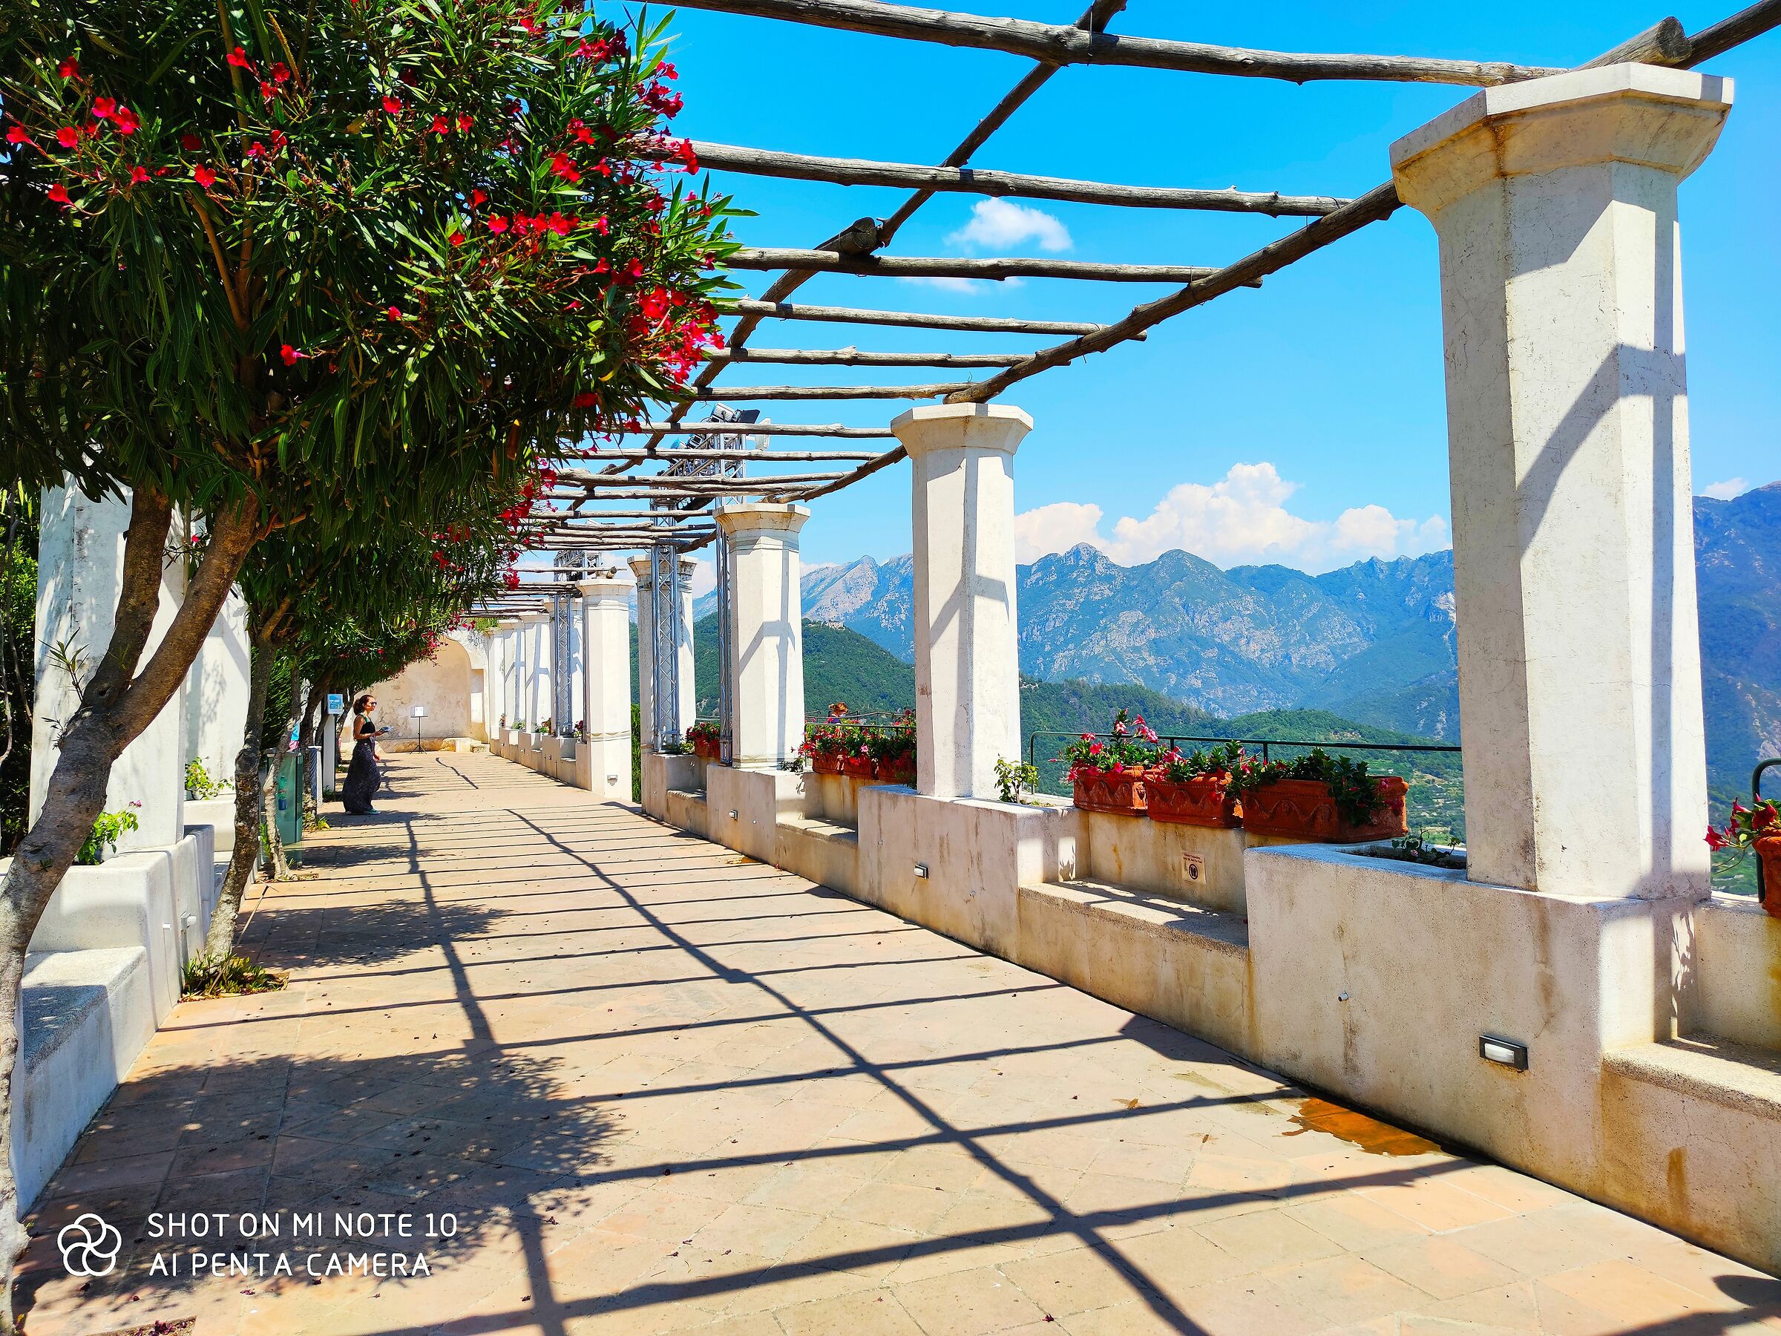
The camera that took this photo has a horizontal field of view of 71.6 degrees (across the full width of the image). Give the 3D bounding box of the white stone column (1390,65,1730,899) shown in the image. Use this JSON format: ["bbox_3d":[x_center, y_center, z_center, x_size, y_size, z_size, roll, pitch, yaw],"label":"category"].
[{"bbox_3d":[2.129,-0.522,3.942,0.914,2.373,0.914,-1,-2,-22],"label":"white stone column"}]

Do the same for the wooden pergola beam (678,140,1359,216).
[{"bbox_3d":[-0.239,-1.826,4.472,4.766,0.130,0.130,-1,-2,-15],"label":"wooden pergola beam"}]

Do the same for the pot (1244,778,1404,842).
[{"bbox_3d":[1.919,0.620,5.491,0.410,0.245,0.570,0,-2,-23],"label":"pot"}]

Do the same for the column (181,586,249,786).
[{"bbox_3d":[-5.834,-0.236,10.613,0.904,2.562,0.904,-1,-2,-22],"label":"column"}]

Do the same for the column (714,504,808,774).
[{"bbox_3d":[-1.247,-0.293,12.407,0.914,2.592,0.914,-1,-2,-22],"label":"column"}]

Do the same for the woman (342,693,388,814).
[{"bbox_3d":[-7.391,1.221,17.400,0.600,1.670,0.500,-1,-2,-15],"label":"woman"}]

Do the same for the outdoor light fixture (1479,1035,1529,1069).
[{"bbox_3d":[1.942,1.211,3.906,0.040,0.075,0.155,0,-2,-23],"label":"outdoor light fixture"}]

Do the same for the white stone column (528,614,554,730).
[{"bbox_3d":[-8.104,0.113,28.599,0.900,2.771,0.900,-1,-2,-22],"label":"white stone column"}]

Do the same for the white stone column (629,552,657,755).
[{"bbox_3d":[-3.005,-0.171,16.601,0.880,2.600,0.880,0,-2,-23],"label":"white stone column"}]

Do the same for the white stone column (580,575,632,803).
[{"bbox_3d":[-4.727,0.357,20.689,0.880,3.600,0.880,0,-2,-23],"label":"white stone column"}]

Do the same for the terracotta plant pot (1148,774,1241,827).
[{"bbox_3d":[1.613,0.646,6.165,0.380,0.240,0.580,0,-2,-23],"label":"terracotta plant pot"}]

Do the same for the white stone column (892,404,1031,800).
[{"bbox_3d":[0.502,-0.414,8.167,0.904,2.482,0.904,-1,-2,-22],"label":"white stone column"}]

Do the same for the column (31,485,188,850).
[{"bbox_3d":[-4.286,-0.275,6.779,0.880,2.500,0.880,0,-2,-23],"label":"column"}]

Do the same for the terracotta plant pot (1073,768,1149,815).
[{"bbox_3d":[1.334,0.668,6.828,0.380,0.240,0.580,0,-2,-23],"label":"terracotta plant pot"}]

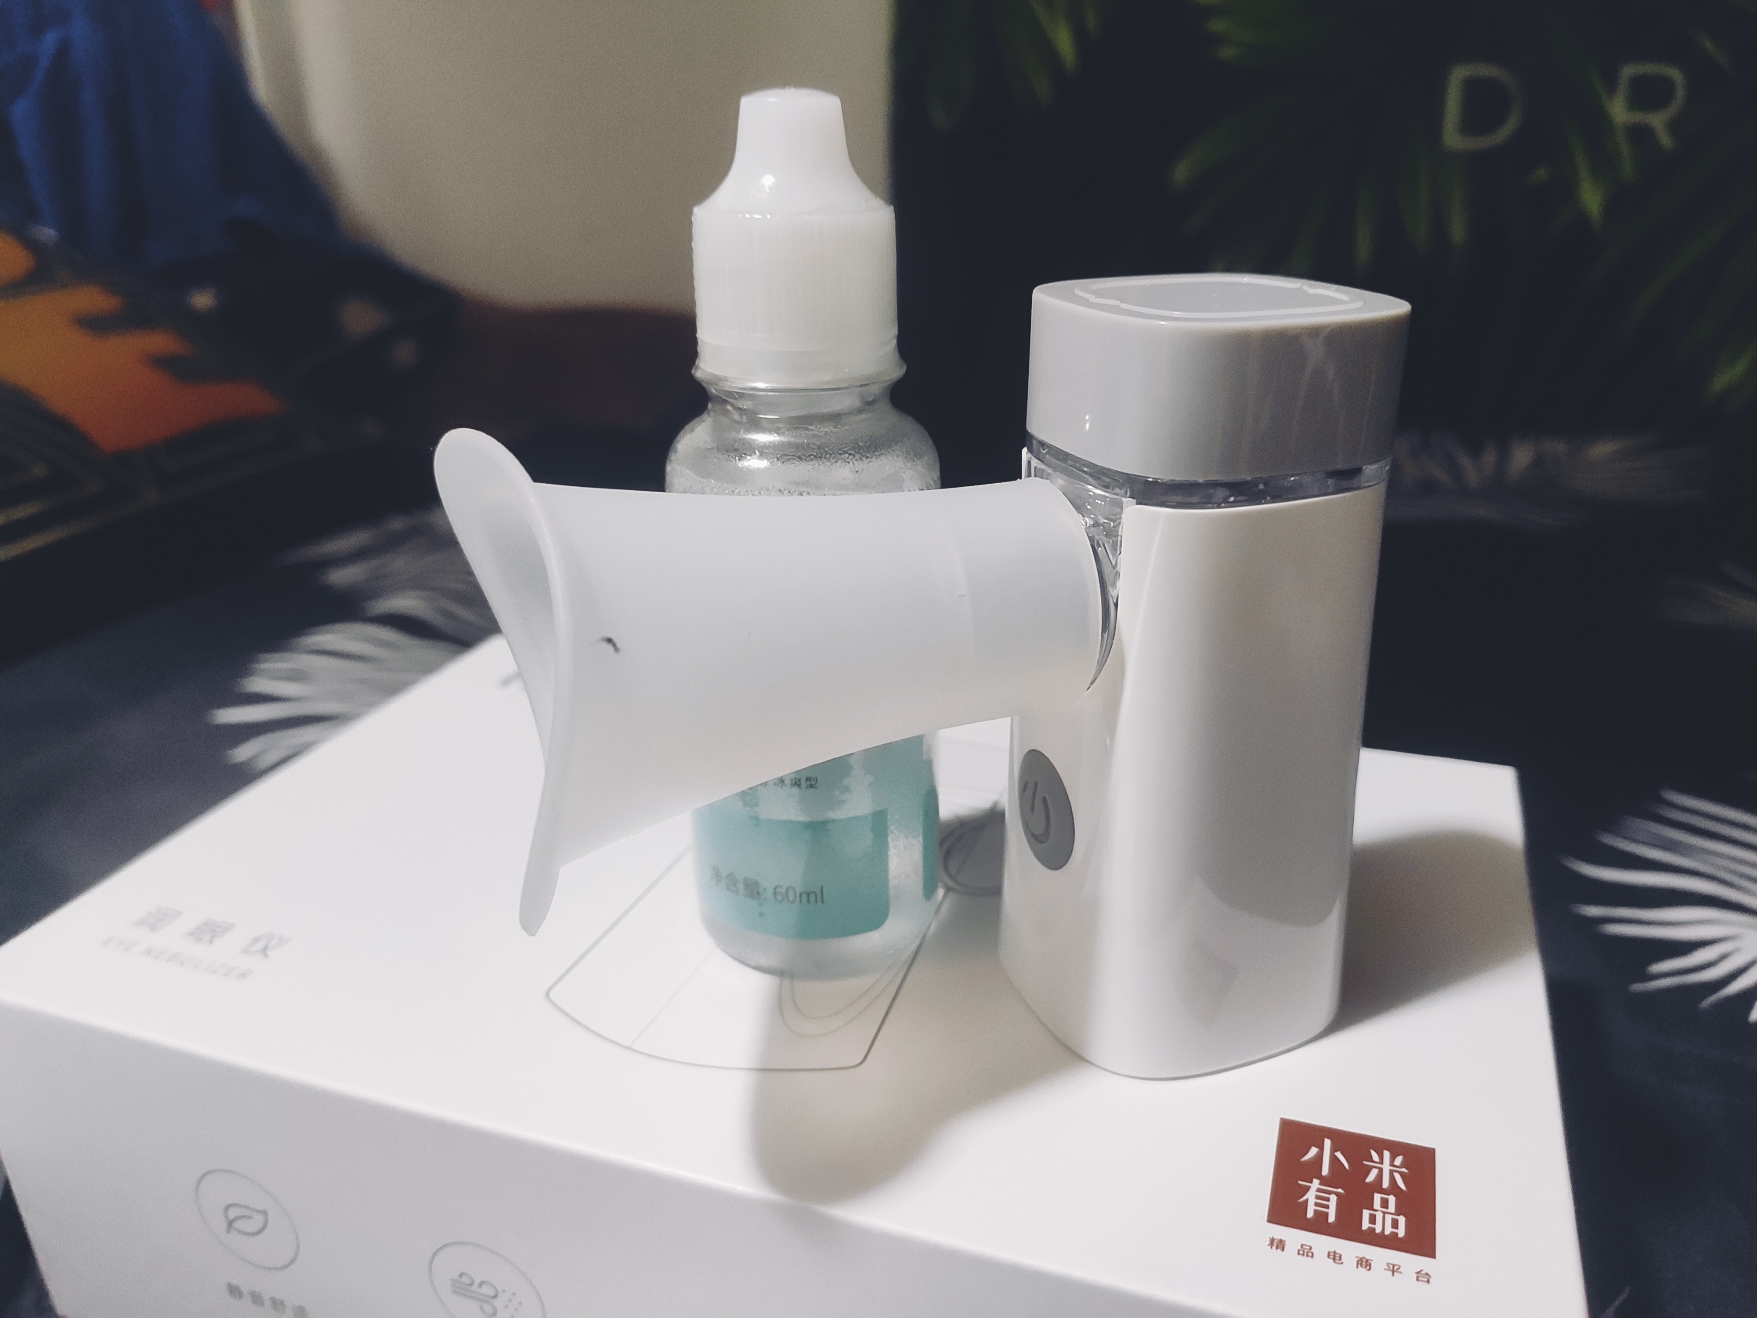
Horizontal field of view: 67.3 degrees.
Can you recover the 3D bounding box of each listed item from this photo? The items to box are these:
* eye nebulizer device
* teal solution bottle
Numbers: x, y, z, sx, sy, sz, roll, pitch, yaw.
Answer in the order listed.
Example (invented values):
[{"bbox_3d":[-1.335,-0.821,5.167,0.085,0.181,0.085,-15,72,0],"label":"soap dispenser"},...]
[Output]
[{"bbox_3d":[0.009,0.006,0.161,0.108,0.094,0.044,-9,24,-18],"label":"eye nebulizer device"},{"bbox_3d":[-0.010,-0.014,0.180,0.036,0.117,0.036,-1,23,0],"label":"teal solution bottle"}]

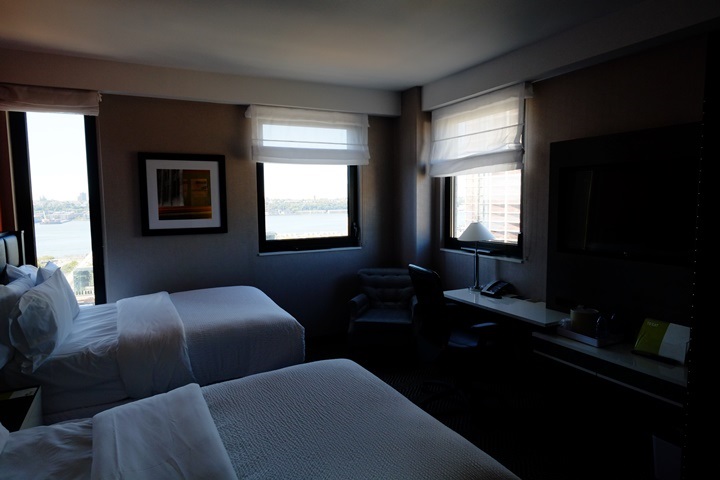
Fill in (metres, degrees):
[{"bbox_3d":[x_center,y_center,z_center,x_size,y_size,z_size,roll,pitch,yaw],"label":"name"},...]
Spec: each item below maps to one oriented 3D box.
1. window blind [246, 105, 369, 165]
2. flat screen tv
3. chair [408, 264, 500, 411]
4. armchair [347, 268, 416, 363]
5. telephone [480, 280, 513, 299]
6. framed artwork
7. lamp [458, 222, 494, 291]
[{"bbox_3d":[-0.502,-1.075,4.412,1.290,0.560,0.100,-3,6,-27],"label":"window blind"},{"bbox_3d":[1.692,-0.231,2.717,0.080,0.700,1.000,-3,6,-27],"label":"flat screen tv"},{"bbox_3d":[0.753,0.760,3.425,0.630,1.060,0.620,-3,6,-27],"label":"chair"},{"bbox_3d":[0.235,0.766,4.501,0.700,0.870,0.700,-1,5,0],"label":"armchair"},{"bbox_3d":[1.242,0.444,3.787,0.200,0.100,0.210,-3,6,-27],"label":"telephone"},{"bbox_3d":[-1.638,-0.423,3.952,0.745,0.745,0.030,-3,6,-27],"label":"framed artwork"},{"bbox_3d":[1.106,0.157,3.992,0.345,0.640,0.345,-1,5,0],"label":"lamp"}]

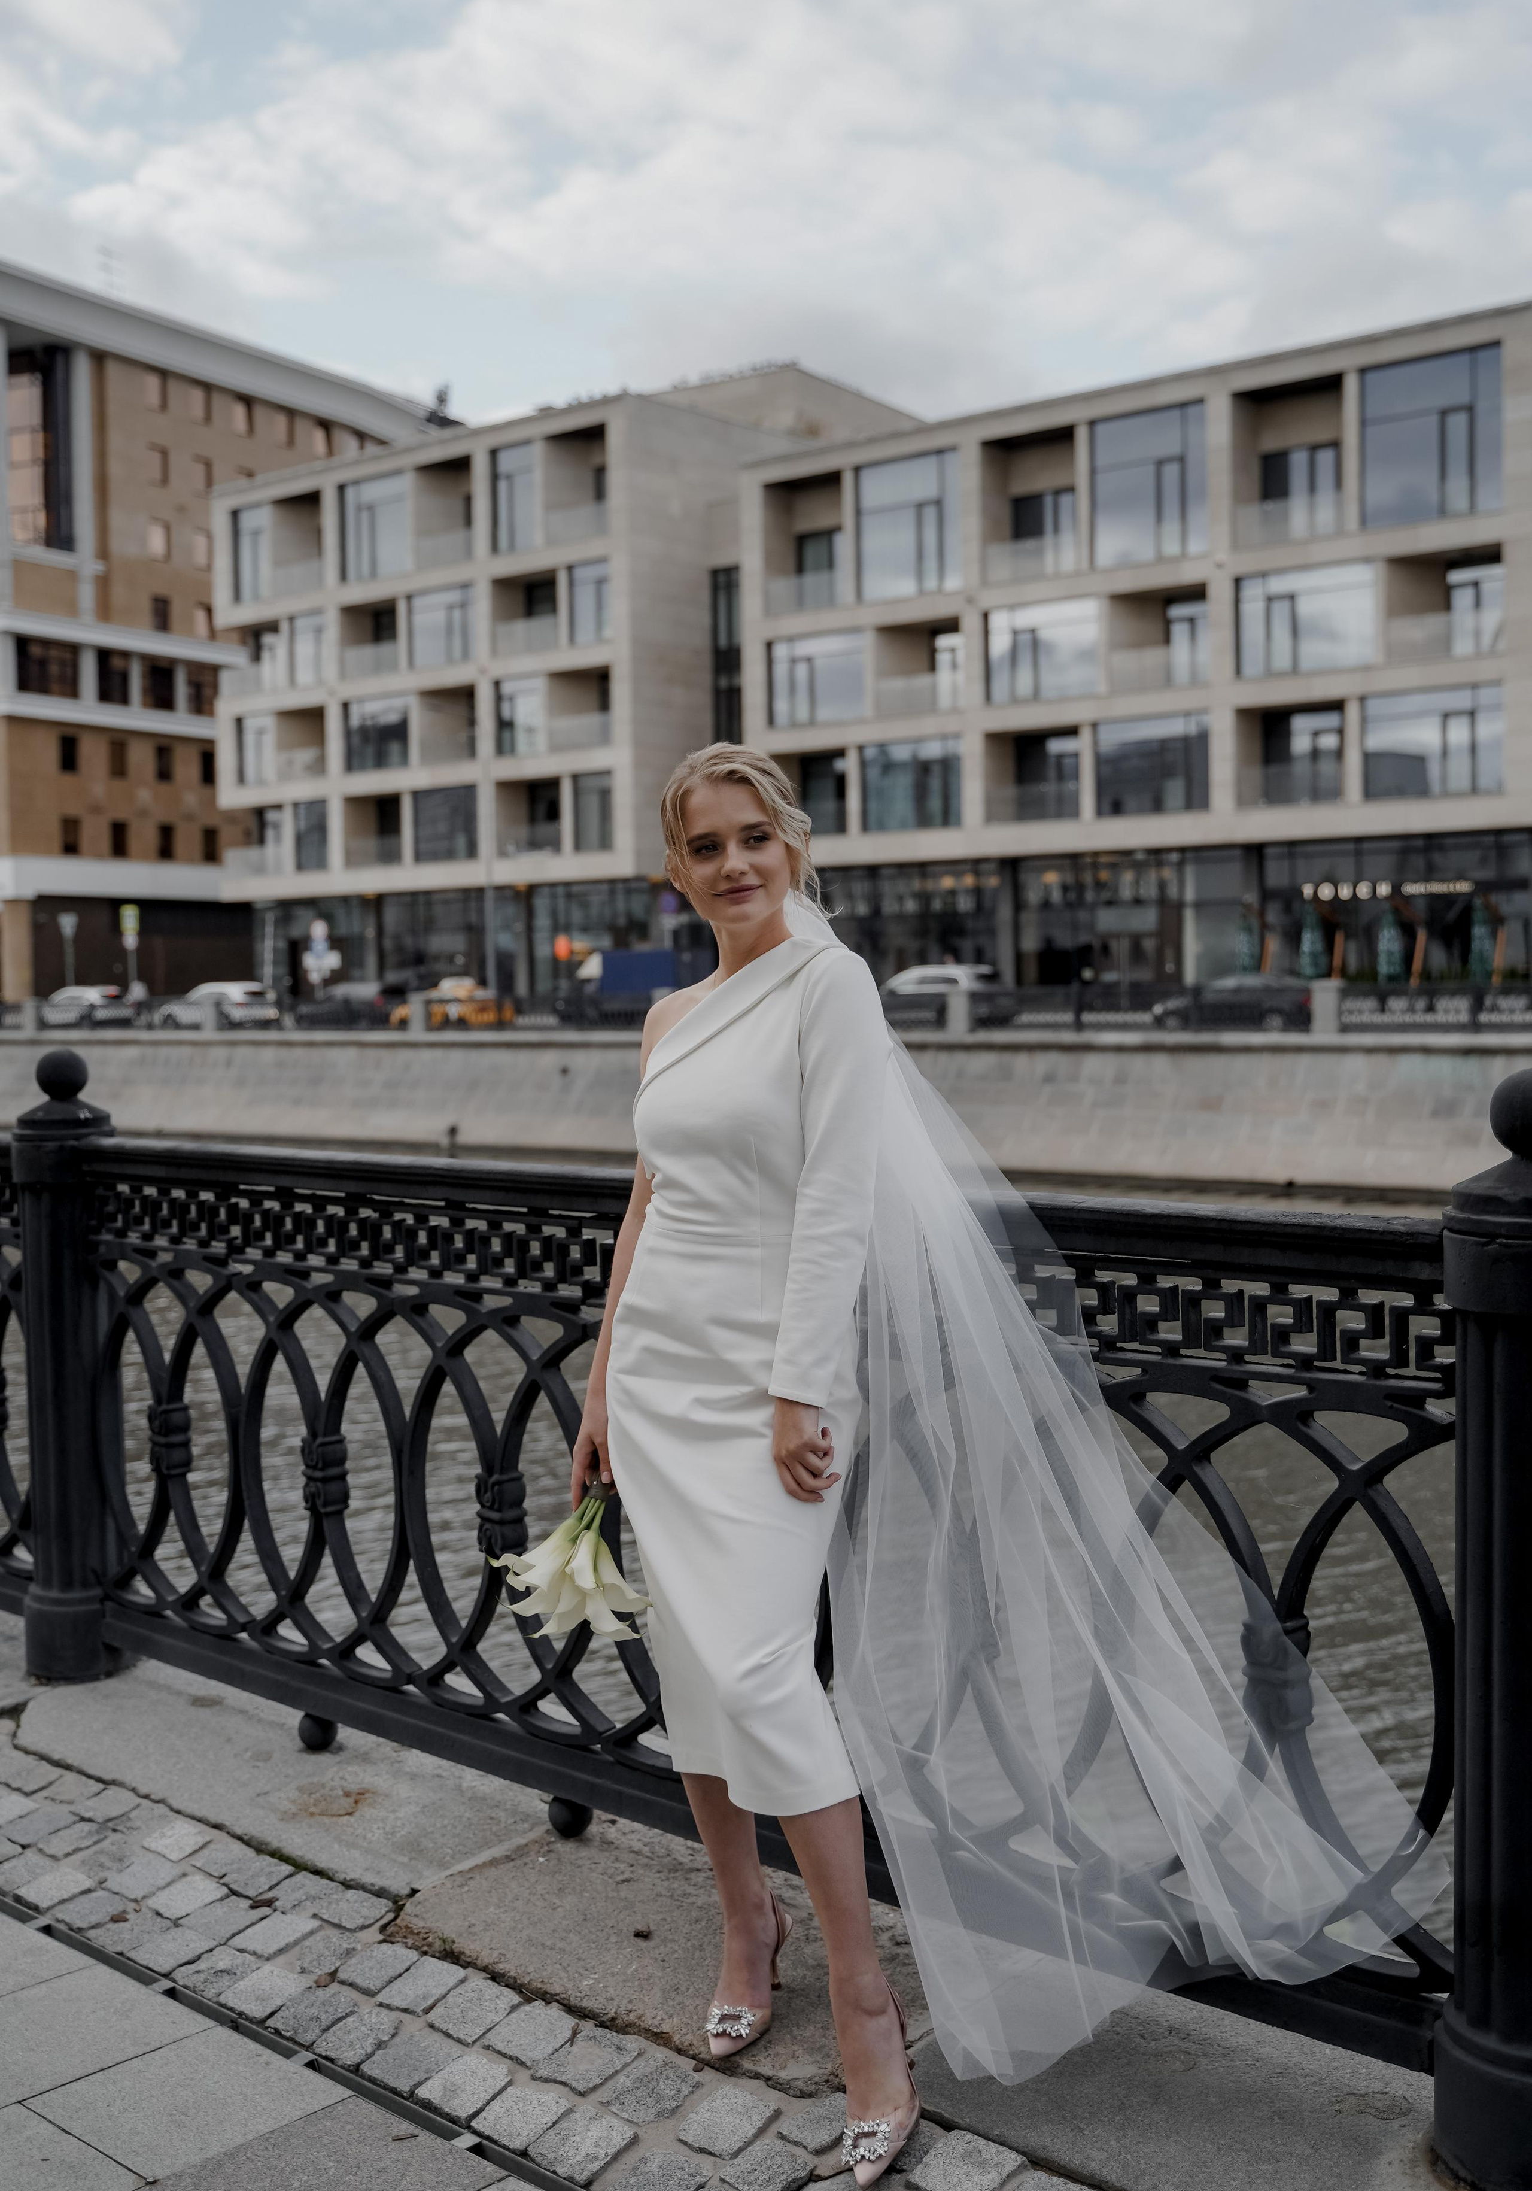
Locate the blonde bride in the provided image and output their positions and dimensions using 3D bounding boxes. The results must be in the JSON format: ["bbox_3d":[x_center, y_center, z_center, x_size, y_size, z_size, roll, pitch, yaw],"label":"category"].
[{"bbox_3d":[0.290,0.429,2.920,1.100,1.770,0.600,0,3,17],"label":"blonde bride"}]

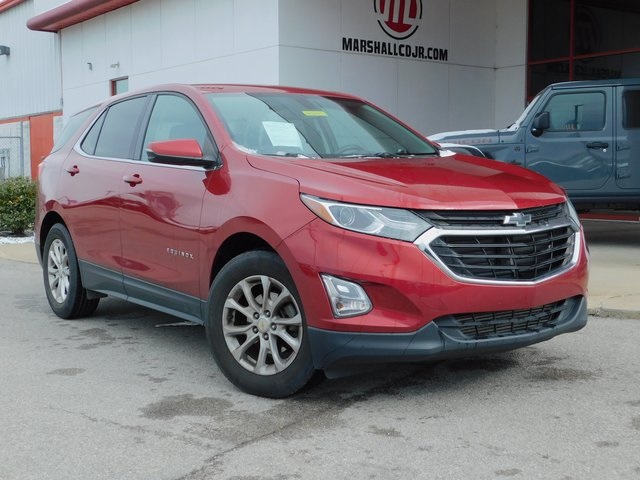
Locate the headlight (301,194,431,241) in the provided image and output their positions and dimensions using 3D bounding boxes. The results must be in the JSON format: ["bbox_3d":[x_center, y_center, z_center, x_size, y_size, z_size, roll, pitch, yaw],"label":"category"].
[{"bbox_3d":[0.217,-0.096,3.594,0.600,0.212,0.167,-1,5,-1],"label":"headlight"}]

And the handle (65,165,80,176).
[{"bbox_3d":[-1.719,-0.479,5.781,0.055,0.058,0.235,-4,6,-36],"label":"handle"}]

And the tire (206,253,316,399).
[{"bbox_3d":[-0.225,0.394,4.021,0.722,0.716,0.230,3,6,33],"label":"tire"}]

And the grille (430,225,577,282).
[{"bbox_3d":[0.907,0.066,3.790,1.080,0.265,0.190,-4,6,-36],"label":"grille"}]

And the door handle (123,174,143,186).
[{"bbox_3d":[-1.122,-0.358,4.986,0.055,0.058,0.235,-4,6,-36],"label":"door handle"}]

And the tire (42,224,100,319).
[{"bbox_3d":[-1.851,0.221,6.201,0.230,0.716,0.722,-4,6,-36],"label":"tire"}]

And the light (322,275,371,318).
[{"bbox_3d":[0.113,0.245,3.574,0.231,0.192,0.080,0,5,1],"label":"light"}]

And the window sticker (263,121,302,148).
[{"bbox_3d":[-0.204,-0.574,4.522,0.180,0.012,0.285,1,33,-15],"label":"window sticker"}]

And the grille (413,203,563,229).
[{"bbox_3d":[0.873,-0.102,3.820,1.060,0.125,0.200,-4,6,-36],"label":"grille"}]

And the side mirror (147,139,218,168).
[{"bbox_3d":[-0.705,-0.448,4.259,0.260,0.155,0.240,-4,6,-36],"label":"side mirror"}]

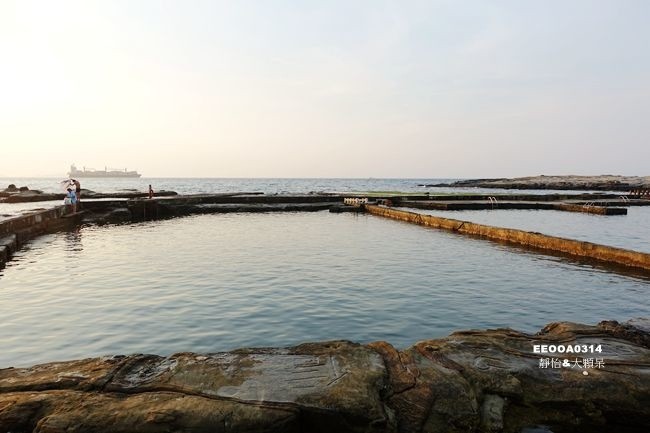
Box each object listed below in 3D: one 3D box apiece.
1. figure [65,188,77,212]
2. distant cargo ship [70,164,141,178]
[{"bbox_3d":[-15.550,-0.967,26.500,0.550,1.500,0.500,-2,5,-20],"label":"figure"},{"bbox_3d":[-569.118,-116.773,1127.644,165.000,35.490,26.000,-2,5,-19],"label":"distant cargo ship"}]

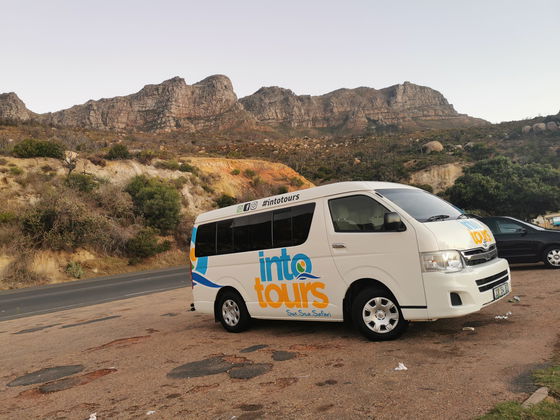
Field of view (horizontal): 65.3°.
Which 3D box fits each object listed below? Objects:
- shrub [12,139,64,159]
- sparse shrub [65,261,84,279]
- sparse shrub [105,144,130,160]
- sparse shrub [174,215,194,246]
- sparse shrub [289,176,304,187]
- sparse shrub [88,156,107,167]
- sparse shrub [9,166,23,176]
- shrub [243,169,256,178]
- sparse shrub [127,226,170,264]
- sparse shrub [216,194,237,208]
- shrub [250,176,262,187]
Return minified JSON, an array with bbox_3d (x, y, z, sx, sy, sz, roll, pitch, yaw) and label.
[{"bbox_3d":[-19.351,-4.928,35.000,4.040,1.550,2.630,-2,-3,0],"label":"shrub"},{"bbox_3d":[-9.645,2.792,20.500,0.910,0.820,0.860,-2,-3,0],"label":"sparse shrub"},{"bbox_3d":[-13.765,-4.871,37.000,2.140,1.310,1.820,-2,-3,0],"label":"sparse shrub"},{"bbox_3d":[-5.029,1.079,23.000,1.053,1.685,1.000,-1,-3,-12],"label":"sparse shrub"},{"bbox_3d":[1.775,-3.067,47.000,1.670,1.040,1.340,-2,-3,0],"label":"sparse shrub"},{"bbox_3d":[-12.534,-3.365,30.000,1.236,0.755,1.175,-1,-3,-23],"label":"sparse shrub"},{"bbox_3d":[-15.744,-2.262,26.000,0.833,0.655,0.792,0,-3,-31],"label":"sparse shrub"},{"bbox_3d":[-2.374,-2.841,34.000,1.090,0.778,1.035,-2,-3,-4],"label":"shrub"},{"bbox_3d":[-6.172,1.666,20.500,2.065,1.783,1.962,-1,-3,-17],"label":"sparse shrub"},{"bbox_3d":[-3.552,-0.531,29.000,1.461,0.996,1.388,-2,-3,-7],"label":"sparse shrub"},{"bbox_3d":[-2.313,-2.806,43.000,1.150,0.950,1.090,-2,-3,0],"label":"shrub"}]

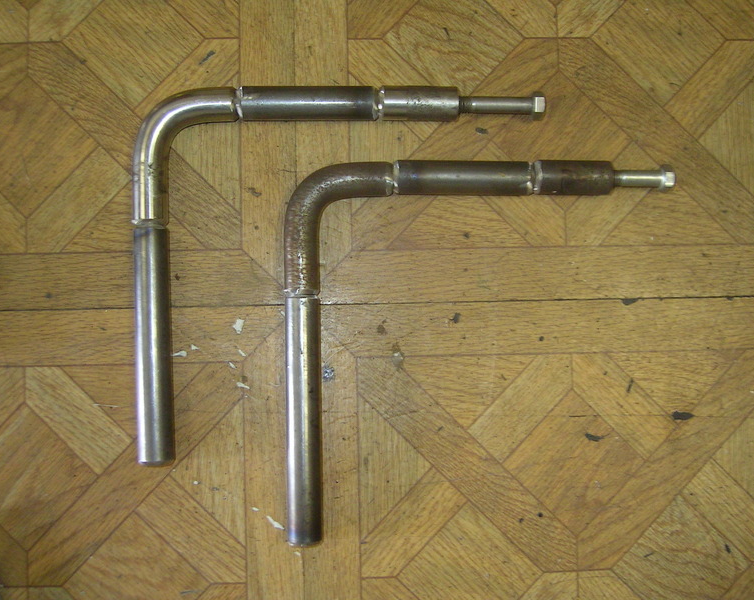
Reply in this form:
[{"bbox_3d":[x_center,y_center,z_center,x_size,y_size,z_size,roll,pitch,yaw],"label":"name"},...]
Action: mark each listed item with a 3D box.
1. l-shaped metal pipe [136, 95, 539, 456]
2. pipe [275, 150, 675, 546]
[{"bbox_3d":[-0.023,-0.021,0.599,0.301,0.025,0.271,-1,87,-2],"label":"l-shaped metal pipe"},{"bbox_3d":[0.078,0.035,0.600,0.288,0.025,0.273,0,87,-2],"label":"pipe"}]

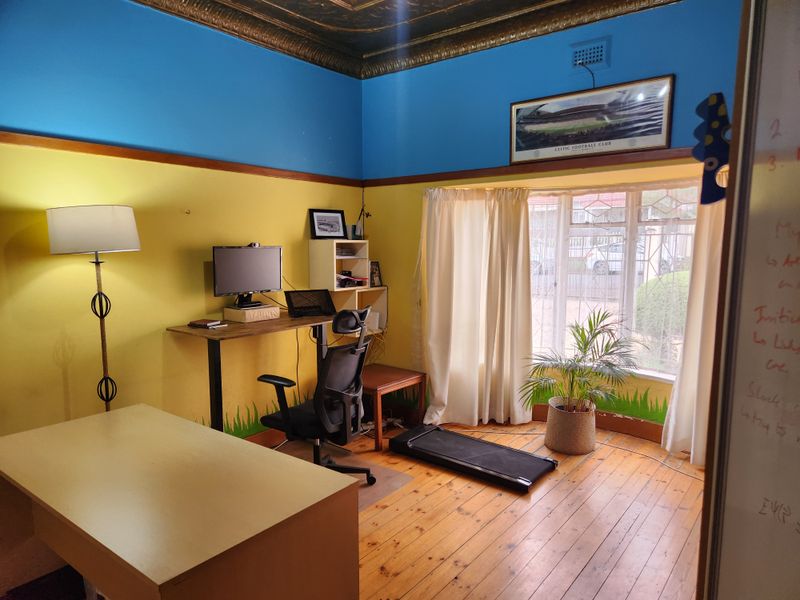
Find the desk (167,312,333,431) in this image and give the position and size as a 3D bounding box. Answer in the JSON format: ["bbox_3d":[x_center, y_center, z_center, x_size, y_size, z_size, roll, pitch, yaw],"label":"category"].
[{"bbox_3d":[-0.890,0.667,3.729,0.580,1.040,1.220,5,8,38],"label":"desk"}]

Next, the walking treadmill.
[{"bbox_3d":[0.517,1.119,3.913,1.150,0.100,0.500,5,8,38],"label":"walking treadmill"}]

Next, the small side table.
[{"bbox_3d":[-0.209,0.871,4.475,0.595,0.475,0.610,5,8,38],"label":"small side table"}]

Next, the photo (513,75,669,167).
[{"bbox_3d":[1.191,-1.138,3.460,1.050,0.415,0.030,5,15,38],"label":"photo"}]

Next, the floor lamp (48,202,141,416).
[{"bbox_3d":[-1.550,0.397,2.811,0.430,1.760,0.430,5,8,38],"label":"floor lamp"}]

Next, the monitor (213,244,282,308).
[{"bbox_3d":[-1.049,-0.170,3.705,0.190,0.420,0.560,5,8,38],"label":"monitor"}]

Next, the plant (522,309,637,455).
[{"bbox_3d":[1.359,0.600,4.018,0.860,1.110,0.840,5,8,38],"label":"plant"}]

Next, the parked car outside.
[{"bbox_3d":[10.621,-1.823,23.632,4.100,1.460,1.740,5,8,38],"label":"parked car outside"}]

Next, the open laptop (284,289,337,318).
[{"bbox_3d":[-0.697,0.010,4.095,0.355,0.190,0.290,-3,7,-25],"label":"open laptop"}]

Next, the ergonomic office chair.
[{"bbox_3d":[-0.544,0.622,3.459,0.680,1.185,0.660,4,8,36],"label":"ergonomic office chair"}]

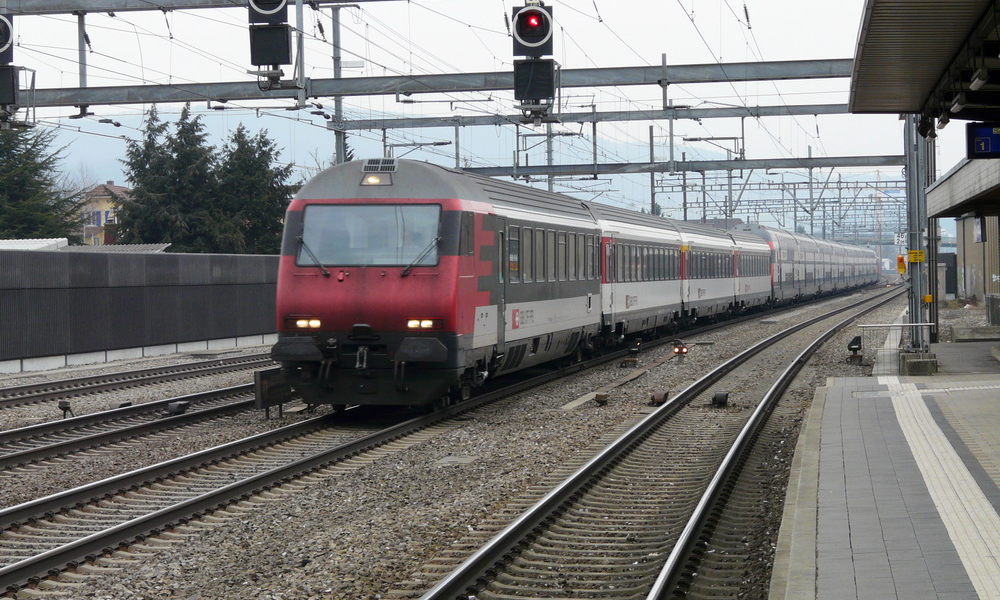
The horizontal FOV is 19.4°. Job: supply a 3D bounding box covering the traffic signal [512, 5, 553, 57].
[{"bbox_3d":[0.535,-4.348,47.200,0.640,0.790,0.360,-1,1,7],"label":"traffic signal"}]

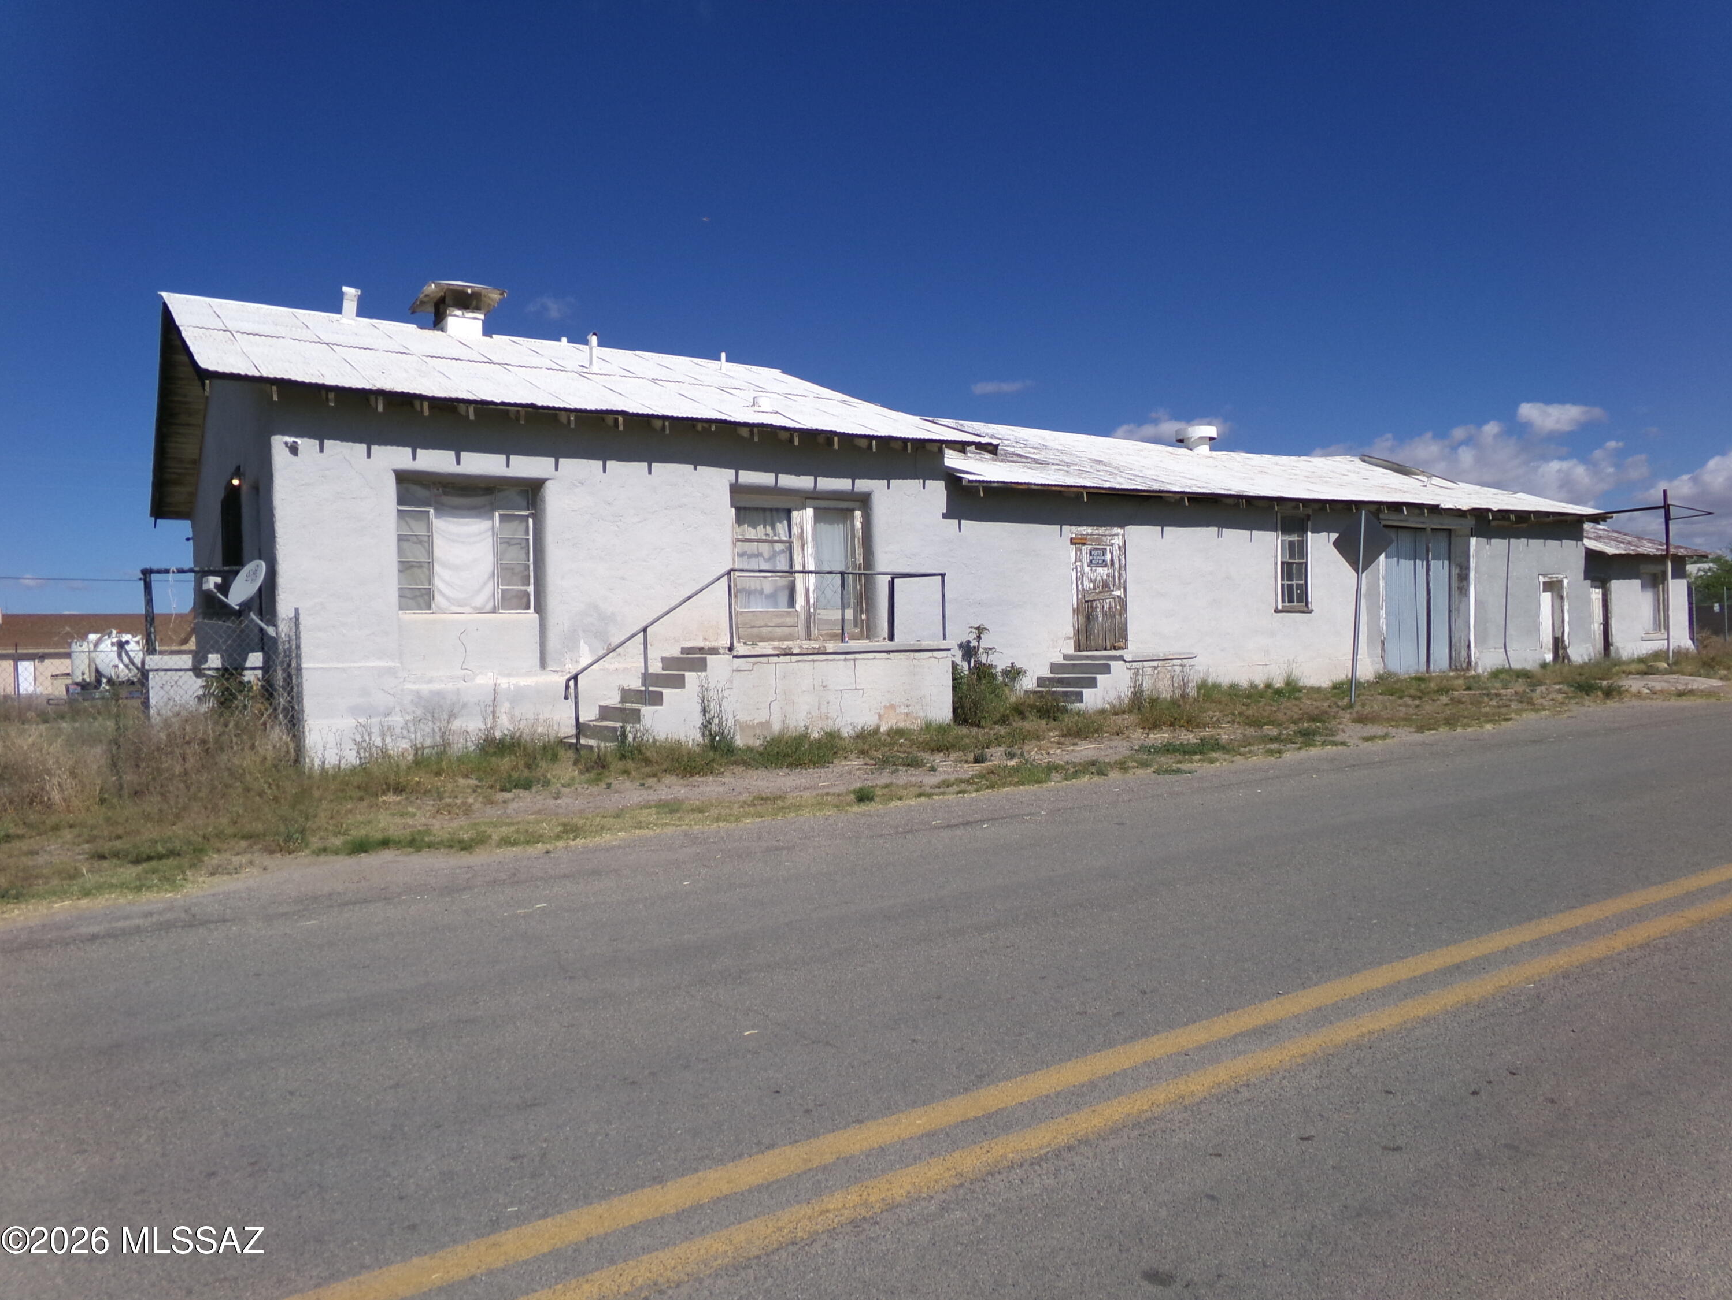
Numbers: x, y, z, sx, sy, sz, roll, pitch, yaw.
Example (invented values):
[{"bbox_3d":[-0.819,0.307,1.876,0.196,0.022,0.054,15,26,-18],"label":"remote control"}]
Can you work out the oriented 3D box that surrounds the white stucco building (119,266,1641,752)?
[{"bbox_3d":[4.345,-2.794,28.028,35.663,7.488,13.494,-2,1,-33],"label":"white stucco building"}]

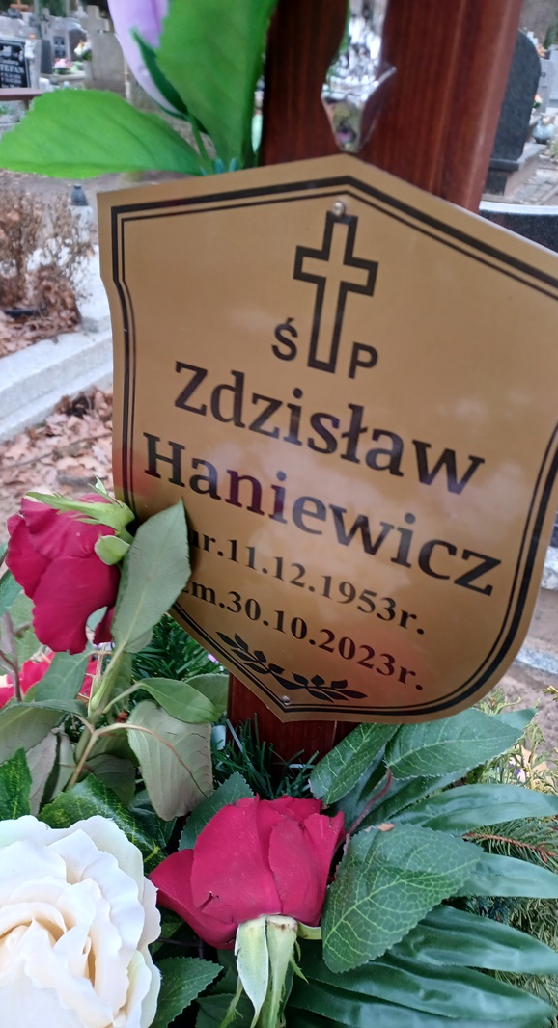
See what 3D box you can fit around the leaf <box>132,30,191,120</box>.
[{"bbox_3d":[-0.054,-0.204,0.345,0.049,0.013,0.013,58,30,3],"label":"leaf"}]

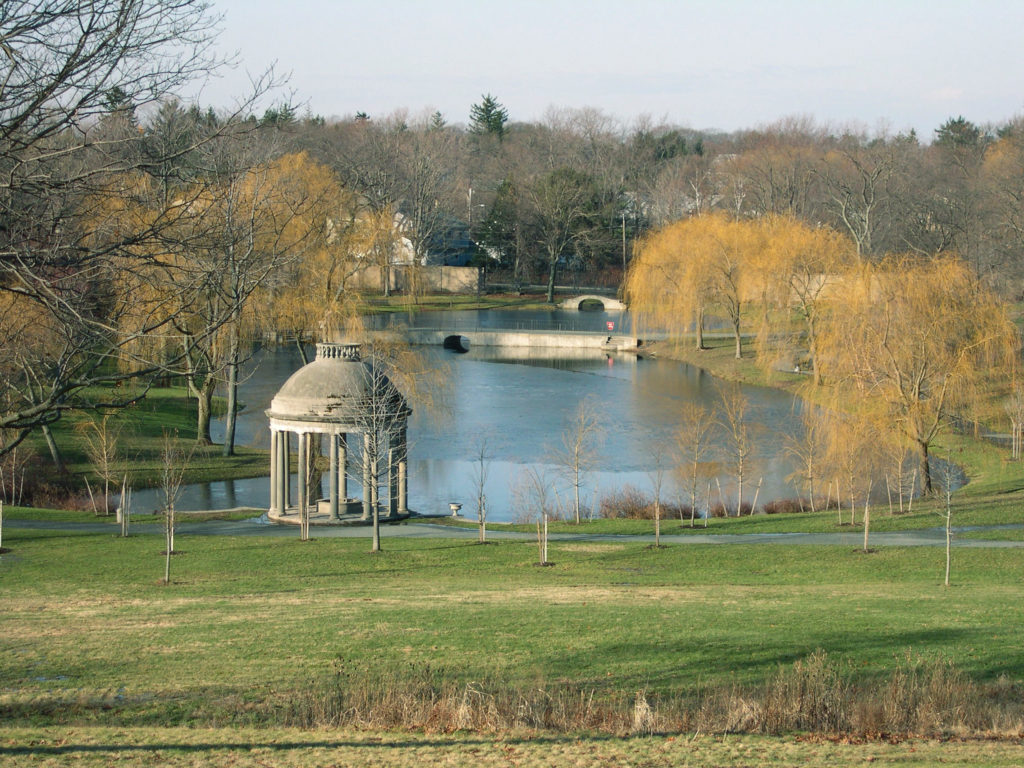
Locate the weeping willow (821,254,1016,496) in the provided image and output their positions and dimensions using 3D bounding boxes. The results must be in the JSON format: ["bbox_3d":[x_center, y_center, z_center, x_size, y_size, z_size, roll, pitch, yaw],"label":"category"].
[{"bbox_3d":[19.340,-0.406,130.121,9.560,11.280,9.080,0,4,0],"label":"weeping willow"}]

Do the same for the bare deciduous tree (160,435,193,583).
[{"bbox_3d":[-11.342,4.175,92.000,1.220,5.210,1.220,0,4,0],"label":"bare deciduous tree"}]

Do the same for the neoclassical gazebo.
[{"bbox_3d":[-7.905,2.147,123.696,6.520,7.850,6.520,0,4,0],"label":"neoclassical gazebo"}]

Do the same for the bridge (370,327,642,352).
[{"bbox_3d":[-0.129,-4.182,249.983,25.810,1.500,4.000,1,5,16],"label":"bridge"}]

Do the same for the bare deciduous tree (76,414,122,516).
[{"bbox_3d":[-18.877,3.730,124.542,2.110,4.670,2.110,0,4,0],"label":"bare deciduous tree"}]

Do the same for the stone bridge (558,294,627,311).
[{"bbox_3d":[9.379,-9.615,318.272,7.920,1.750,2.500,0,4,0],"label":"stone bridge"}]

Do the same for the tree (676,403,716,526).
[{"bbox_3d":[8.129,3.547,119.901,1.760,5.460,1.760,0,4,0],"label":"tree"}]

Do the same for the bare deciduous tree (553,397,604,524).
[{"bbox_3d":[2.965,3.411,121.358,2.320,5.710,2.320,0,4,0],"label":"bare deciduous tree"}]

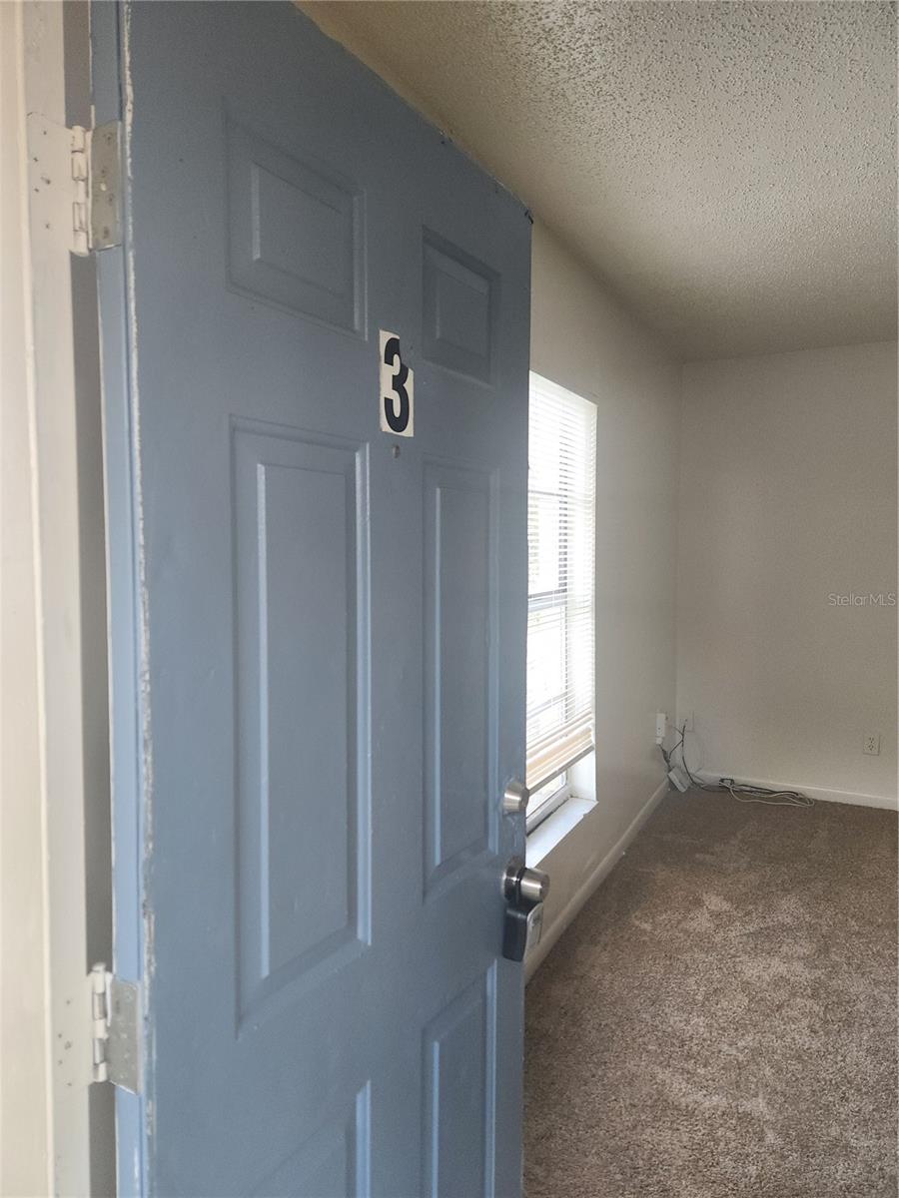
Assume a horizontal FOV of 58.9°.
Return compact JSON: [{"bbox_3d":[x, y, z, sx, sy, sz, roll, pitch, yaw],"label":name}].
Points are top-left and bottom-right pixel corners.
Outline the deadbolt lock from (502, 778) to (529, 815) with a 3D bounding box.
[{"bbox_3d":[0.115,0.333,1.347,0.026,0.062,0.061,2,4,31],"label":"deadbolt lock"}]

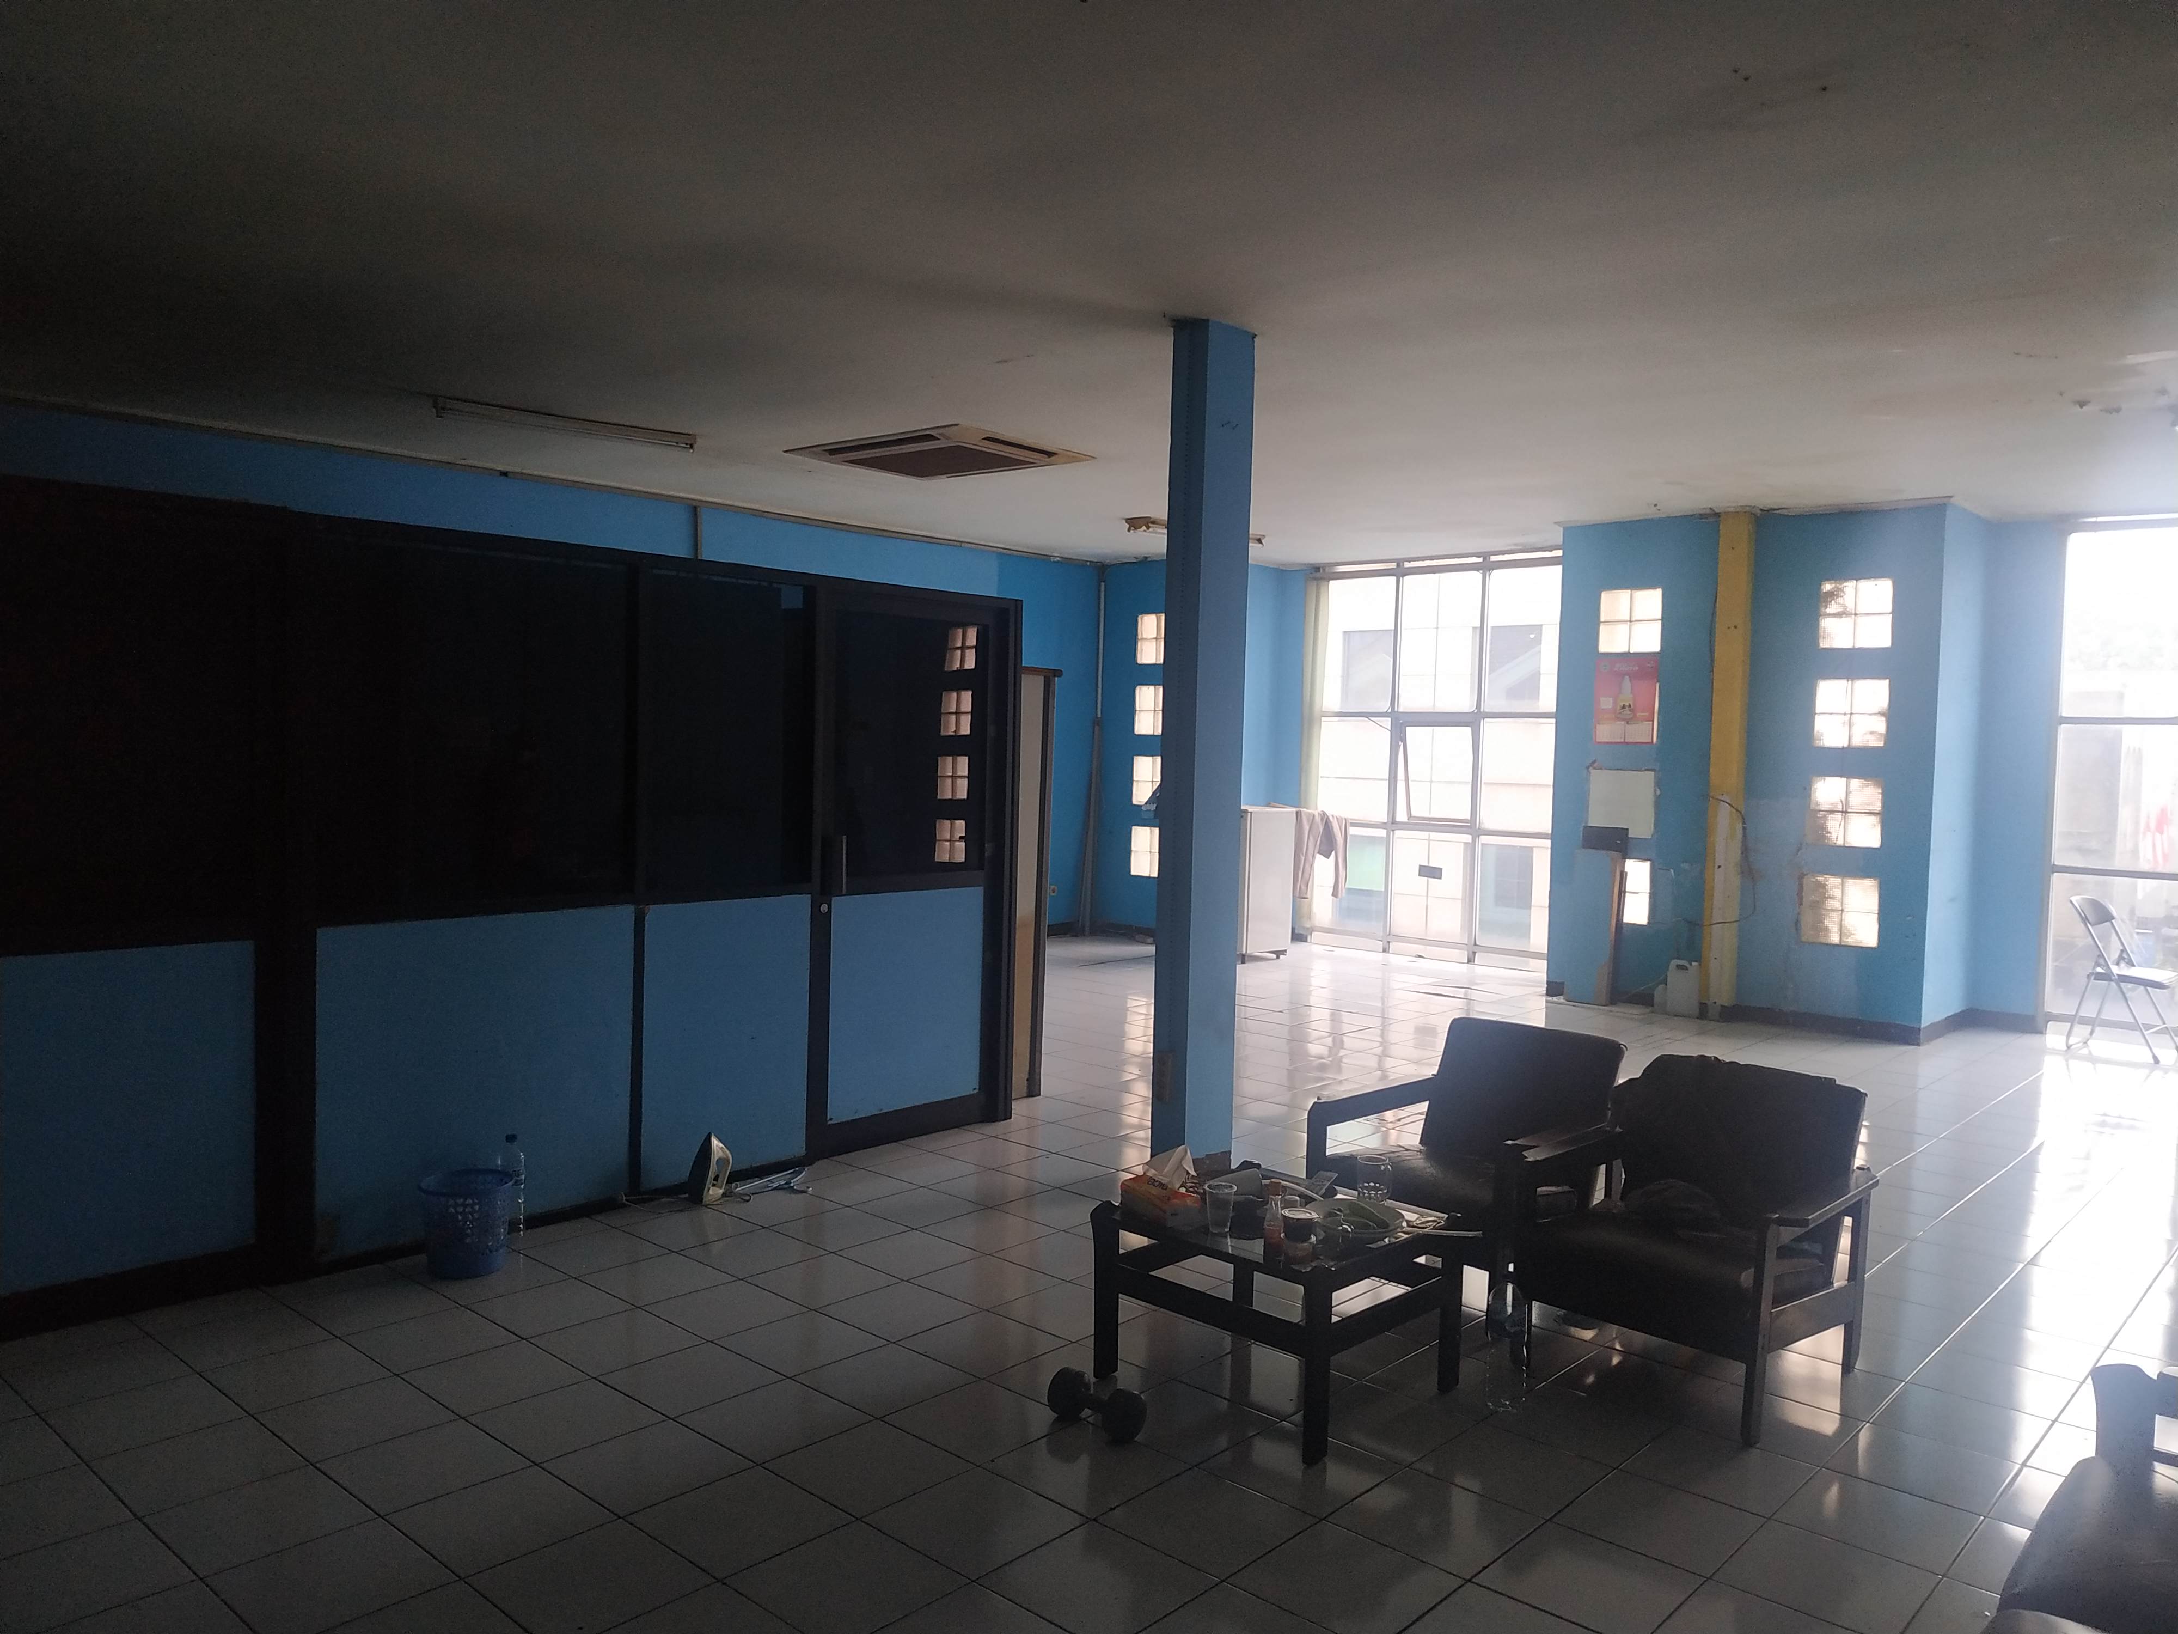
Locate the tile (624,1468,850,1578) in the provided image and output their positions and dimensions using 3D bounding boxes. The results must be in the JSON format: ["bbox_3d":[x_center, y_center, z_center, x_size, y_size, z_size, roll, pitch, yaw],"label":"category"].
[{"bbox_3d":[-0.628,1.270,2.720,0.297,0.010,0.297,3,2,42],"label":"tile"}]

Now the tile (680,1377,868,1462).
[{"bbox_3d":[-0.652,1.258,3.143,0.300,0.010,0.300,3,2,42],"label":"tile"}]

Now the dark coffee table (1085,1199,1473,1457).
[{"bbox_3d":[0.455,1.133,3.583,0.610,0.420,0.600,4,4,42],"label":"dark coffee table"}]

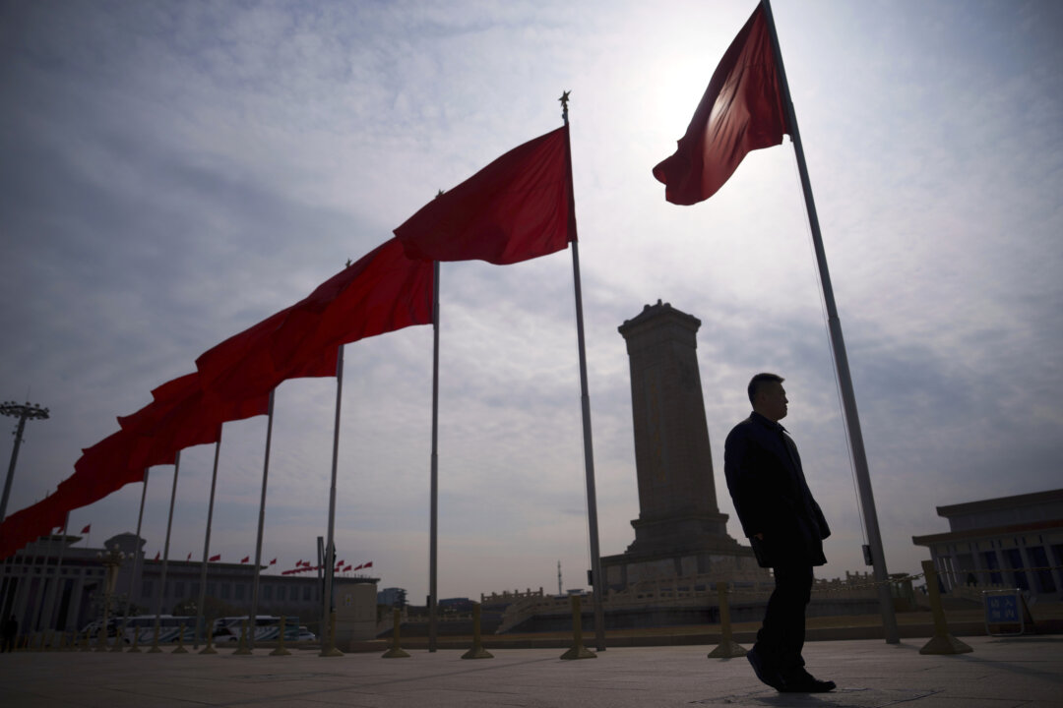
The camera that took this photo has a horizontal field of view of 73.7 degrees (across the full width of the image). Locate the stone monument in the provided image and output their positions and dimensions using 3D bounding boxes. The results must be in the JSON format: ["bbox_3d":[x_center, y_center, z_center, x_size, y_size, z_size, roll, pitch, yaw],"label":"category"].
[{"bbox_3d":[15.803,10.022,81.275,12.500,35.400,12.500,17,-29,-40],"label":"stone monument"}]

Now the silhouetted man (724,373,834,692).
[{"bbox_3d":[1.388,0.950,4.029,0.520,1.770,0.550,-11,-23,20],"label":"silhouetted man"}]

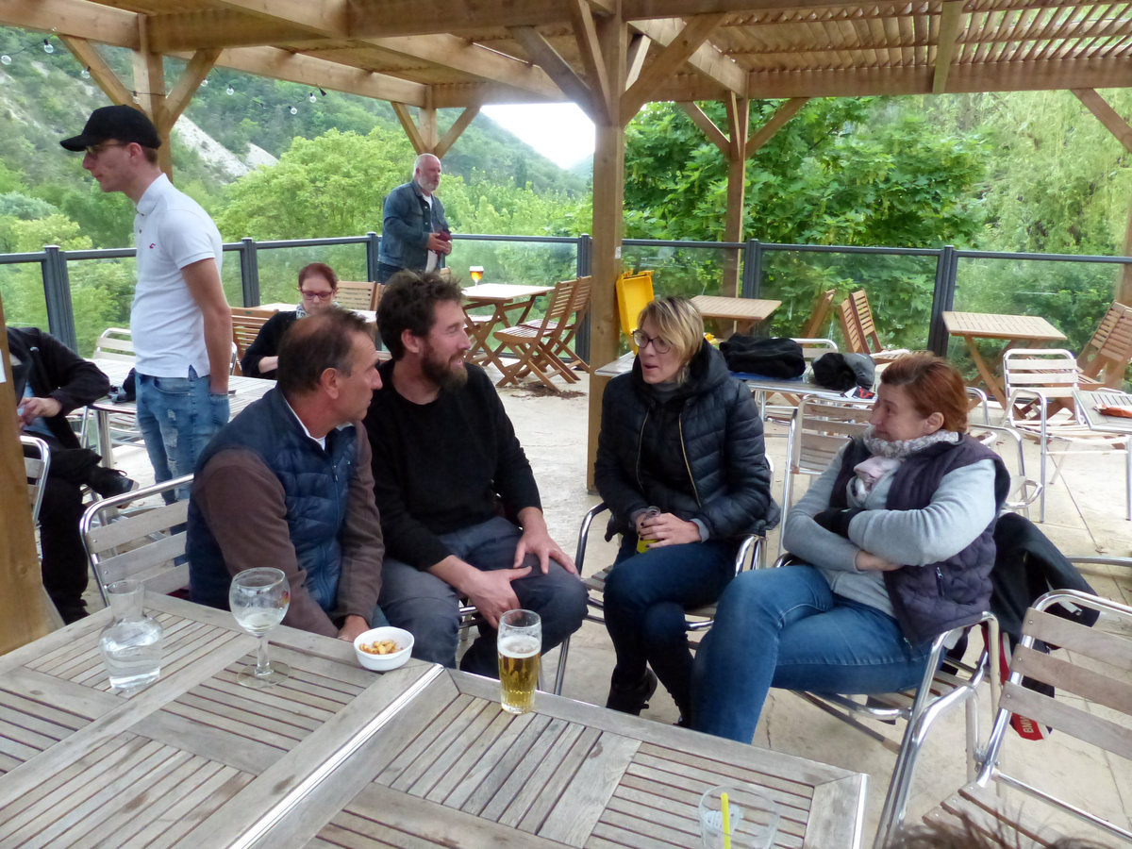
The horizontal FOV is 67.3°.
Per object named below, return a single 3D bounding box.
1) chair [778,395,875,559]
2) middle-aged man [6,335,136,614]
[{"bbox_3d":[1.315,0.235,3.817,0.550,0.750,0.590,7,16,25],"label":"chair"},{"bbox_3d":[-1.895,0.071,3.137,0.680,1.270,0.800,-8,16,-32],"label":"middle-aged man"}]

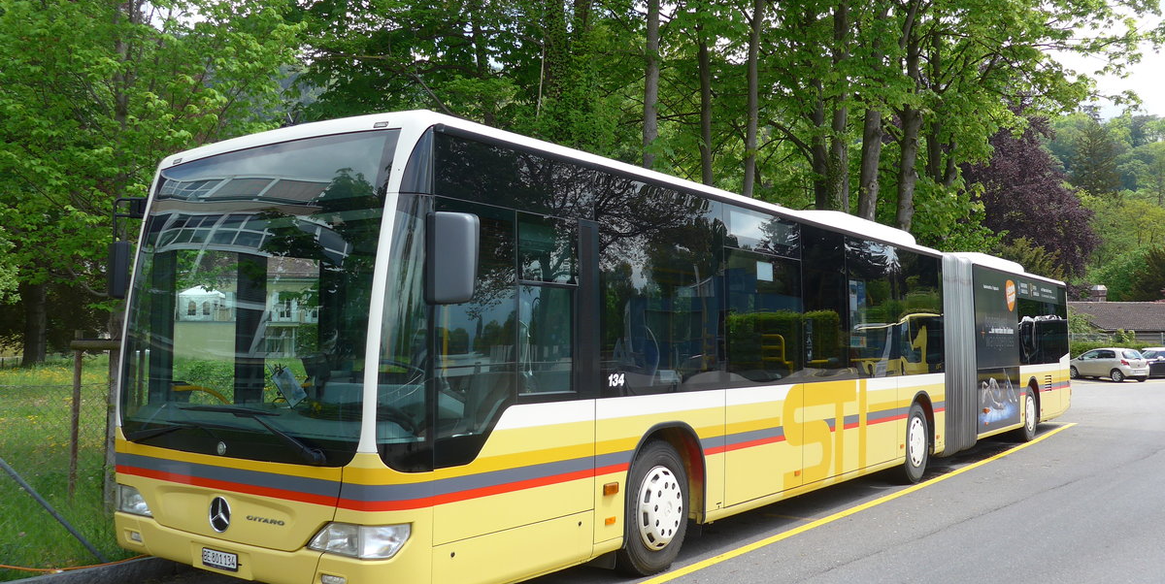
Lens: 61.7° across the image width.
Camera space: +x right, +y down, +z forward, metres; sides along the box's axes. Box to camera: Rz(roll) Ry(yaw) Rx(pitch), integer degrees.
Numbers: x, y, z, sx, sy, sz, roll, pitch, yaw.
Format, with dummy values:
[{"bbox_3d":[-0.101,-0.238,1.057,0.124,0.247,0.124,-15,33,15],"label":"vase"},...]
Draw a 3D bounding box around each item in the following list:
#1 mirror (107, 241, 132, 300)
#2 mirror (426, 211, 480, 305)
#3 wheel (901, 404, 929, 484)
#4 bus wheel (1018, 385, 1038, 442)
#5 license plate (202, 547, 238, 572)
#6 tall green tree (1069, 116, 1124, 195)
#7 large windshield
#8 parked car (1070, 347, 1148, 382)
[{"bbox_3d":[-3.094,-0.143,6.514,0.140,0.400,0.220,2,-4,-34],"label":"mirror"},{"bbox_3d":[-0.657,-0.171,4.911,0.240,0.460,0.150,-1,-3,21],"label":"mirror"},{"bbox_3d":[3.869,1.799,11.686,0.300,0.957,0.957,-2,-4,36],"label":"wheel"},{"bbox_3d":[7.435,2.056,16.524,0.300,0.957,0.957,-2,-4,36],"label":"bus wheel"},{"bbox_3d":[-2.018,1.495,5.442,0.315,0.100,0.020,-2,-4,36],"label":"license plate"},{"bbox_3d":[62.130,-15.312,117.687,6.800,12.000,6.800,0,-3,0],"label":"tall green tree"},{"bbox_3d":[-1.951,0.039,5.598,2.260,1.790,0.220,-2,-12,36],"label":"large windshield"},{"bbox_3d":[24.855,3.439,46.345,1.700,1.530,3.770,1,-3,-20],"label":"parked car"}]

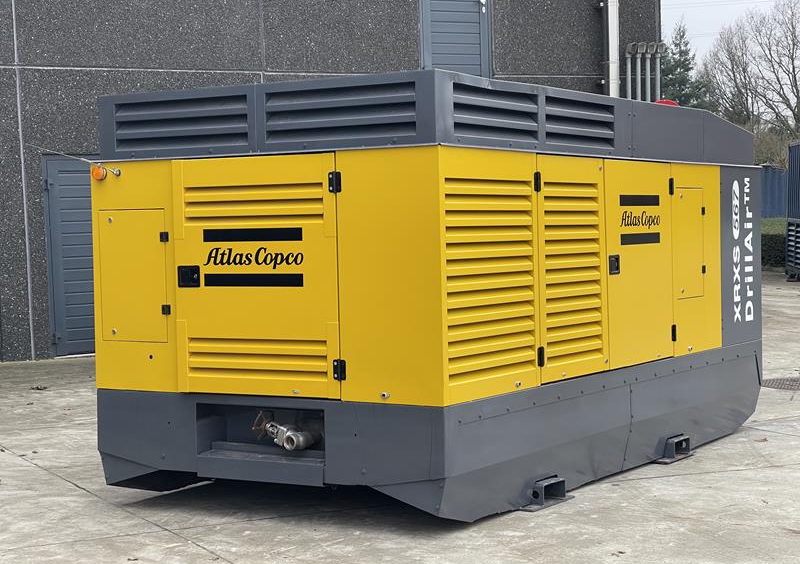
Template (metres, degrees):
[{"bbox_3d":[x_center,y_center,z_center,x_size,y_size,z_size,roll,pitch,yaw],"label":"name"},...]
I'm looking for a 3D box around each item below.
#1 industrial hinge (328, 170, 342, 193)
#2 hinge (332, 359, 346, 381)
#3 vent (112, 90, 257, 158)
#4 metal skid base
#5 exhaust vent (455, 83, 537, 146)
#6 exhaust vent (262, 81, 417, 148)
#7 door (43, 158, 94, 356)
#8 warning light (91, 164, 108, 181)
[{"bbox_3d":[-0.300,-0.462,6.879,0.072,0.096,0.024,0,2,32],"label":"industrial hinge"},{"bbox_3d":[-0.279,0.411,6.906,0.074,0.096,0.024,0,2,32],"label":"hinge"},{"bbox_3d":[-1.091,-0.792,7.427,0.870,0.260,0.060,0,2,32],"label":"vent"},{"bbox_3d":[0.452,0.780,8.962,2.100,0.610,4.240,0,2,32],"label":"metal skid base"},{"bbox_3d":[0.455,-0.804,7.104,0.060,0.240,0.845,0,2,32],"label":"exhaust vent"},{"bbox_3d":[-0.276,-0.785,6.918,0.855,0.245,0.060,0,2,32],"label":"exhaust vent"},{"bbox_3d":[-3.589,-0.275,17.180,1.020,2.255,0.090,-3,2,-24],"label":"door"},{"bbox_3d":[-1.545,-0.559,7.626,0.075,0.078,0.055,0,2,32],"label":"warning light"}]

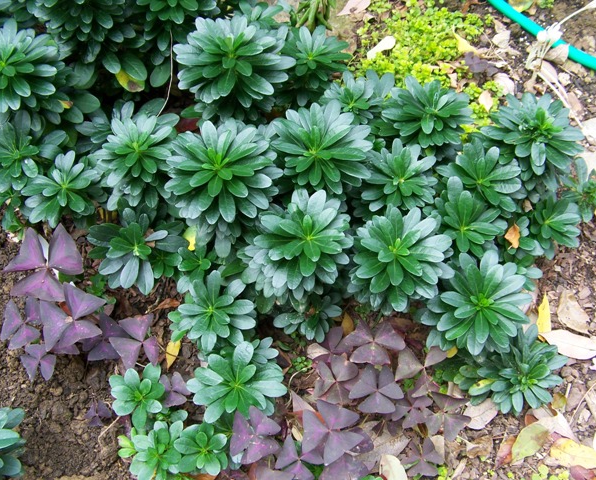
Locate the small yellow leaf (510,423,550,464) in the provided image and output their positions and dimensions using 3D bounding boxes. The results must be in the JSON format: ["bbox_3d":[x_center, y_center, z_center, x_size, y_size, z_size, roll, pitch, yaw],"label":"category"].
[{"bbox_3d":[0.280,0.250,0.780,0.062,0.009,0.029,-31,57,-20],"label":"small yellow leaf"}]

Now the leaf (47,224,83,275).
[{"bbox_3d":[-0.263,0.017,0.723,0.042,0.015,0.064,-42,75,-14],"label":"leaf"}]

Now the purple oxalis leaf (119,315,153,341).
[{"bbox_3d":[-0.171,0.095,0.693,0.035,0.010,0.030,-17,66,-8],"label":"purple oxalis leaf"}]

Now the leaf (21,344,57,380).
[{"bbox_3d":[-0.330,0.156,0.822,0.043,0.014,0.044,-4,65,-14],"label":"leaf"}]

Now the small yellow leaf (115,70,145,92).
[{"bbox_3d":[-0.254,-0.238,0.959,0.056,0.010,0.022,35,81,-6],"label":"small yellow leaf"}]

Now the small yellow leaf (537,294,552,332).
[{"bbox_3d":[0.283,0.084,0.741,0.018,0.008,0.050,8,70,3],"label":"small yellow leaf"}]

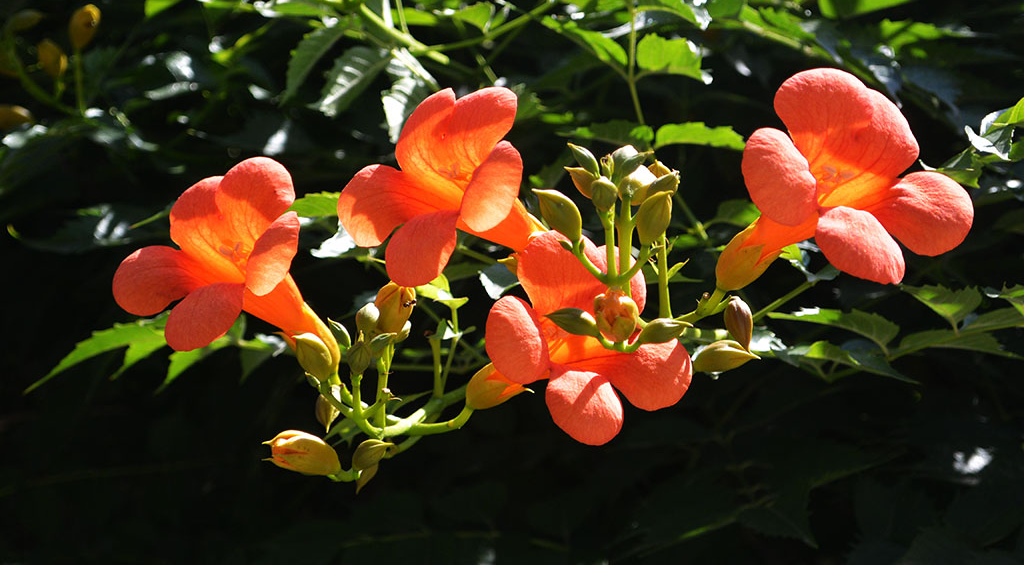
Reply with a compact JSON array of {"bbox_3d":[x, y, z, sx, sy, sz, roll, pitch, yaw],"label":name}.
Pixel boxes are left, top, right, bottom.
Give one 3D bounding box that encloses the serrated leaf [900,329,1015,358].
[{"bbox_3d":[0.170,0.023,0.880,0.047,0.009,0.027,6,6,15],"label":"serrated leaf"}]

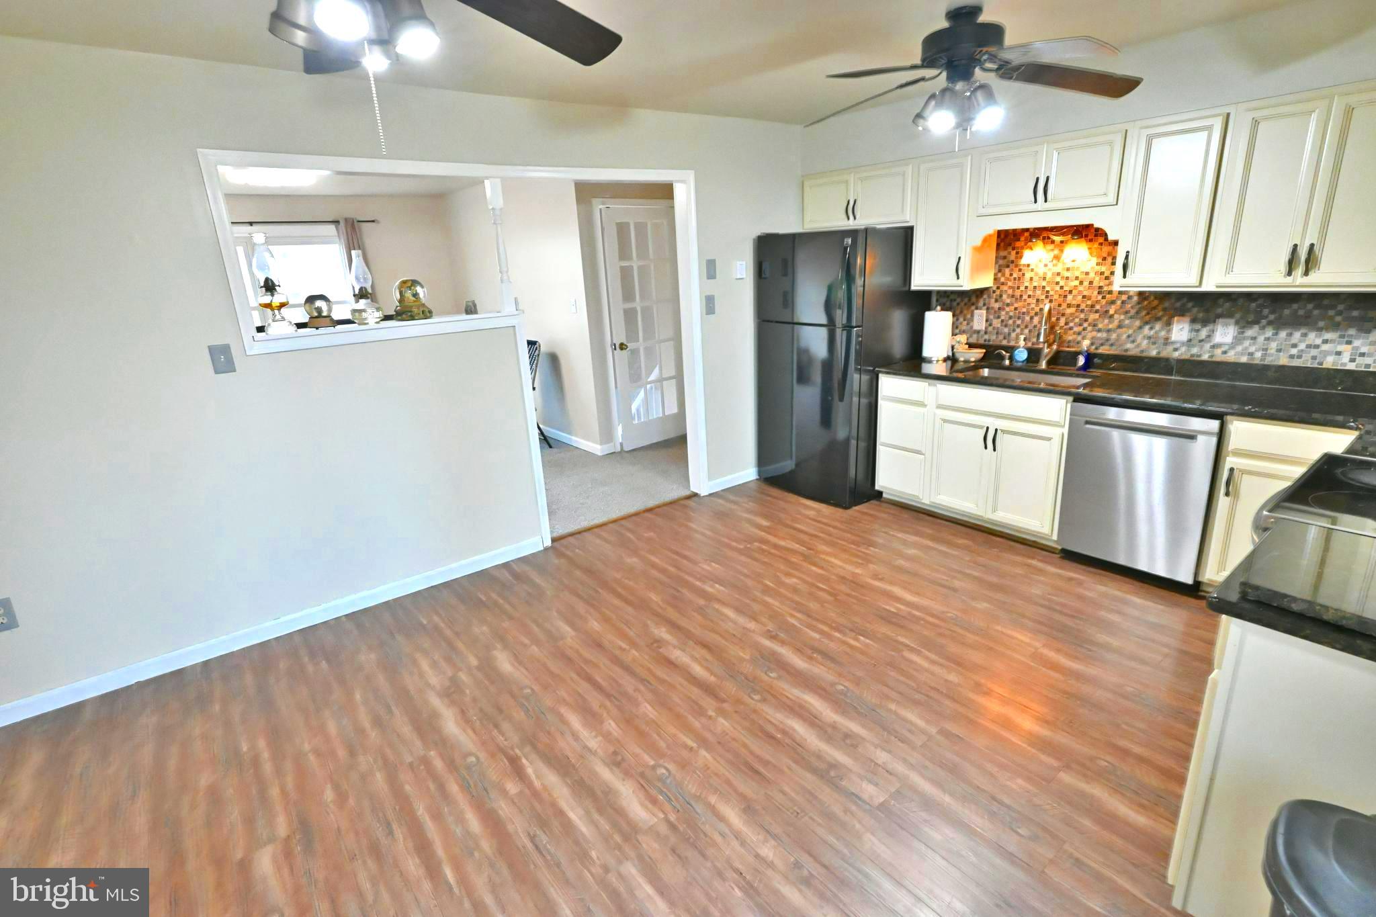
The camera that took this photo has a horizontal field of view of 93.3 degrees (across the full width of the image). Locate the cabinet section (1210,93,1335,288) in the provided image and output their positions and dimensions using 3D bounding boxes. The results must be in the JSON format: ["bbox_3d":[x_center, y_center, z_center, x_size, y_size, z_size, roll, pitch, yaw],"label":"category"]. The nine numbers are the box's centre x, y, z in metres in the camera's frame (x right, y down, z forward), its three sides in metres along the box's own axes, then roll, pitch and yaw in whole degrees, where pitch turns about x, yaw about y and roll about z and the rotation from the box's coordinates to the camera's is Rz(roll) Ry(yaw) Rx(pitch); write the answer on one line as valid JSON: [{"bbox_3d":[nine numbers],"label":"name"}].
[{"bbox_3d":[2.540,-1.125,2.806,0.328,0.740,0.307,-16,21,-35],"label":"cabinet section"}]

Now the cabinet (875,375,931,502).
[{"bbox_3d":[1.562,-0.189,4.217,0.625,0.772,0.366,-16,21,-35],"label":"cabinet"}]

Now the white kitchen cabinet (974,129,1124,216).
[{"bbox_3d":[1.954,-1.499,3.459,0.325,0.361,0.767,-16,21,-35],"label":"white kitchen cabinet"}]

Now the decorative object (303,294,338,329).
[{"bbox_3d":[-1.668,-0.668,2.945,0.115,0.142,0.115,-16,22,-36],"label":"decorative object"}]

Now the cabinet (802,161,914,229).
[{"bbox_3d":[1.198,-1.720,4.329,0.335,0.384,0.877,-16,22,-36],"label":"cabinet"}]

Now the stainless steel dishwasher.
[{"bbox_3d":[2.323,0.102,3.260,0.590,0.812,0.600,-16,22,-36],"label":"stainless steel dishwasher"}]

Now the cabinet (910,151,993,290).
[{"bbox_3d":[1.610,-1.416,3.908,0.335,0.759,0.385,-16,22,-36],"label":"cabinet"}]

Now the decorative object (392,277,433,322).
[{"bbox_3d":[-1.384,-0.792,3.239,0.180,0.208,0.150,-16,21,-35],"label":"decorative object"}]

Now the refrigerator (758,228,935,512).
[{"bbox_3d":[1.028,-0.648,4.483,0.800,1.735,0.810,-16,22,-36],"label":"refrigerator"}]

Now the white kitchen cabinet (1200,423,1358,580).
[{"bbox_3d":[2.656,0.162,2.854,0.625,0.772,0.427,-16,21,-35],"label":"white kitchen cabinet"}]

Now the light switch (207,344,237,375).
[{"bbox_3d":[-1.976,-0.422,2.760,0.074,0.120,0.010,-16,21,-35],"label":"light switch"}]

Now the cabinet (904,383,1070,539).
[{"bbox_3d":[1.917,-0.075,3.774,0.625,0.772,0.792,-16,21,-35],"label":"cabinet"}]

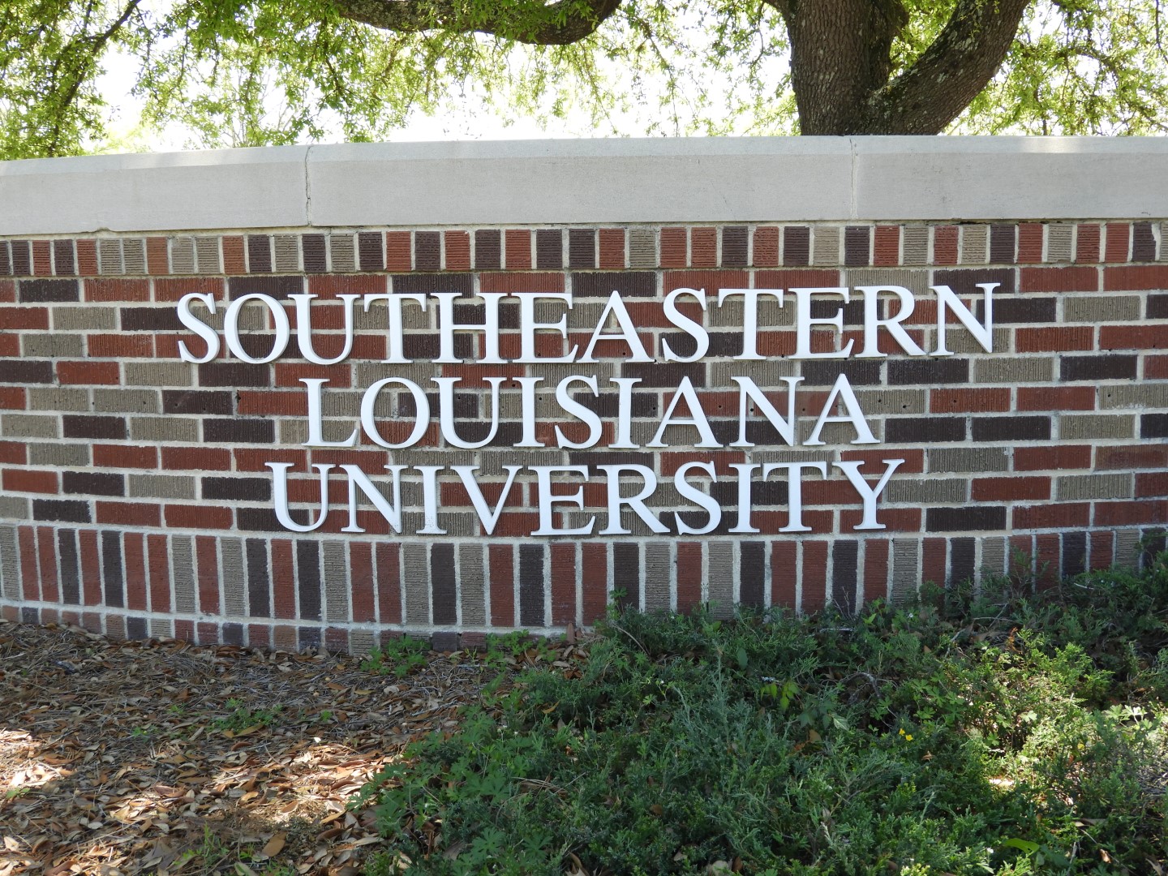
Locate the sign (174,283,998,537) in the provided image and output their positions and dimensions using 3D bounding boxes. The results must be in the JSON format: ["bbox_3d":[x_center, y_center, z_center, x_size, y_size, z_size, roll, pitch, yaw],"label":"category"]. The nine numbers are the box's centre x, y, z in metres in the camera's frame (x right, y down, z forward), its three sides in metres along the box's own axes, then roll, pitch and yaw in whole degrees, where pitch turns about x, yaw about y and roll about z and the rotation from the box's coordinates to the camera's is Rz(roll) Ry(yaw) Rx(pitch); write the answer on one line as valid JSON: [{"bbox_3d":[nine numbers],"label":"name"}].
[{"bbox_3d":[-0.017,-0.058,3.076,1.903,0.559,0.110,0,7,5],"label":"sign"}]

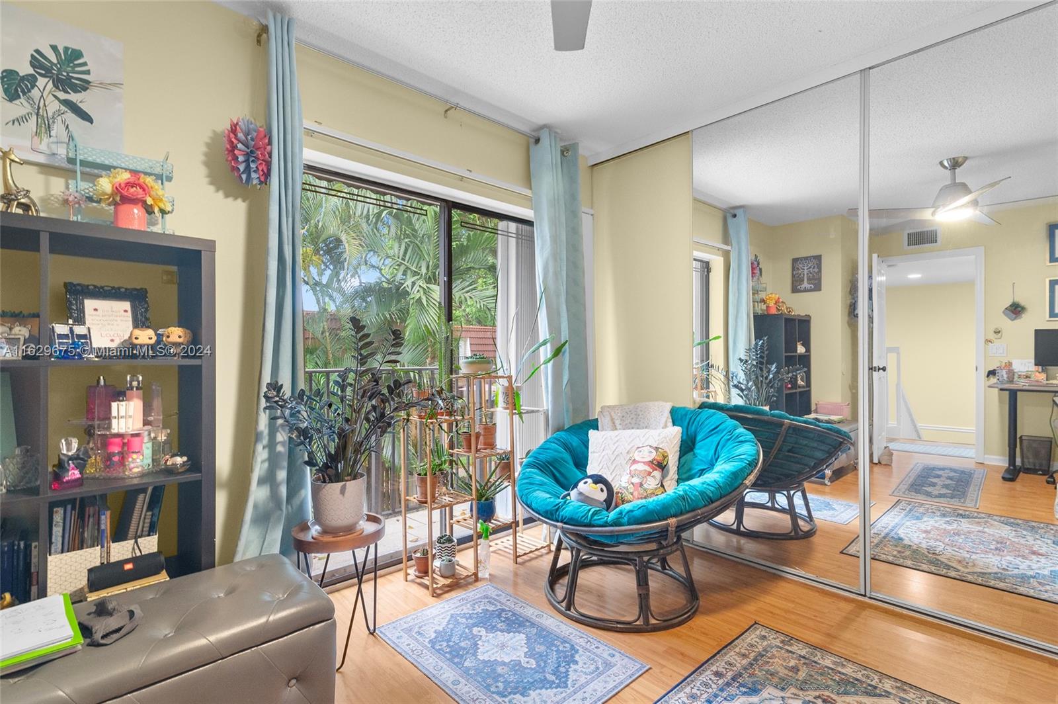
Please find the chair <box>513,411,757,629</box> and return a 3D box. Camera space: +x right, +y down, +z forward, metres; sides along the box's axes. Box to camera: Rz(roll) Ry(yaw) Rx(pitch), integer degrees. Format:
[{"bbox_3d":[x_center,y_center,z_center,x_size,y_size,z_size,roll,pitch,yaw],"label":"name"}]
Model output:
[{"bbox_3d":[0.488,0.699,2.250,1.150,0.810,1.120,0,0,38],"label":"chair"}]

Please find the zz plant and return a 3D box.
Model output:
[{"bbox_3d":[-0.680,0.168,1.733,0.580,0.610,0.560,0,0,-22],"label":"zz plant"}]

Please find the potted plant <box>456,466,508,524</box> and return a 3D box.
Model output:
[{"bbox_3d":[-0.234,0.733,2.442,0.270,0.300,0.250,0,0,0],"label":"potted plant"}]

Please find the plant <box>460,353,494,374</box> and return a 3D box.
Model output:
[{"bbox_3d":[-0.264,0.060,2.416,0.170,0.110,0.170,0,0,0],"label":"plant"}]

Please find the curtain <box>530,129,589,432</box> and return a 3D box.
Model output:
[{"bbox_3d":[0.196,-0.137,2.963,0.520,2.450,0.150,-1,0,-42],"label":"curtain"}]

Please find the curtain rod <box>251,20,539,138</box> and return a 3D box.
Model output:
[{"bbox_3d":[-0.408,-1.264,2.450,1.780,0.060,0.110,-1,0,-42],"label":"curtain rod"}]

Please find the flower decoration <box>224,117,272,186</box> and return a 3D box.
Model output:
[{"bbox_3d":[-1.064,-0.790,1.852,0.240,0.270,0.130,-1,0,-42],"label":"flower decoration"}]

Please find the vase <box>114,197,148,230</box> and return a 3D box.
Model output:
[{"bbox_3d":[-1.255,-0.418,1.482,0.088,0.140,0.088,0,0,0],"label":"vase"}]

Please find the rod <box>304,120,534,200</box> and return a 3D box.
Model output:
[{"bbox_3d":[-0.286,-0.968,2.608,1.980,0.050,0.055,-1,0,-42],"label":"rod"}]

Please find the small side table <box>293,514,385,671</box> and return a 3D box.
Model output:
[{"bbox_3d":[-0.707,0.879,1.761,0.330,0.467,0.330,-1,0,-42],"label":"small side table"}]

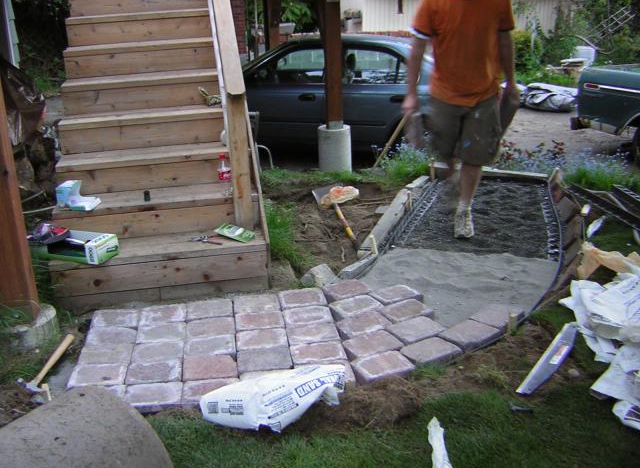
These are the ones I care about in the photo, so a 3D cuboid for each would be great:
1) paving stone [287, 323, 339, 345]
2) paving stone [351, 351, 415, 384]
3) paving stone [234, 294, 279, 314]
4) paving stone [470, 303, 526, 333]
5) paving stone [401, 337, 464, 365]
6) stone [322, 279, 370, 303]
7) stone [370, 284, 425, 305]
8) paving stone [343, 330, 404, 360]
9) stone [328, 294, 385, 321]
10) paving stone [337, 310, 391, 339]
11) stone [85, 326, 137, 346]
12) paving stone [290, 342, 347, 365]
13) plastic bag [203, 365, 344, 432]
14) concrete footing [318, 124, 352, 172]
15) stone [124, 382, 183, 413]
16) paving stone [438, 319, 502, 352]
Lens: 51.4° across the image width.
[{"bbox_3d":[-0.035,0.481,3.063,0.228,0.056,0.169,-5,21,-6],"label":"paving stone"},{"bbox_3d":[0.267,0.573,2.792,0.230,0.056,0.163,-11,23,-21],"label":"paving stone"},{"bbox_3d":[-0.313,0.384,3.377,0.228,0.060,0.176,-4,20,-6],"label":"paving stone"},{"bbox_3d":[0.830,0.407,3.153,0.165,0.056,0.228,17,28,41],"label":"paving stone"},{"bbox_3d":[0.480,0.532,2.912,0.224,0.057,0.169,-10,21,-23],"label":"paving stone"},{"bbox_3d":[0.145,0.323,3.526,0.224,0.057,0.169,-9,21,-20],"label":"stone"},{"bbox_3d":[0.387,0.338,3.463,0.224,0.057,0.169,-13,22,-28],"label":"stone"},{"bbox_3d":[0.233,0.517,2.974,0.224,0.057,0.169,-10,21,-23],"label":"paving stone"},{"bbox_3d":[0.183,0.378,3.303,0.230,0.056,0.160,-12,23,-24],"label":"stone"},{"bbox_3d":[0.208,0.450,3.142,0.227,0.060,0.162,-12,23,-25],"label":"paving stone"},{"bbox_3d":[-0.963,0.507,3.115,0.230,0.060,0.164,-2,20,0],"label":"stone"},{"bbox_3d":[-0.010,0.546,2.906,0.227,0.060,0.162,-5,20,-7],"label":"paving stone"},{"bbox_3d":[-0.187,0.626,2.565,0.540,0.130,0.250,-6,21,-10],"label":"plastic bag"},{"bbox_3d":[0.144,-0.780,6.147,0.295,0.397,0.295,-5,20,-8],"label":"concrete footing"},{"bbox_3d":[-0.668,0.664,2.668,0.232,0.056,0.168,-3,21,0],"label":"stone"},{"bbox_3d":[0.677,0.478,3.046,0.224,0.057,0.169,-16,24,-34],"label":"paving stone"}]

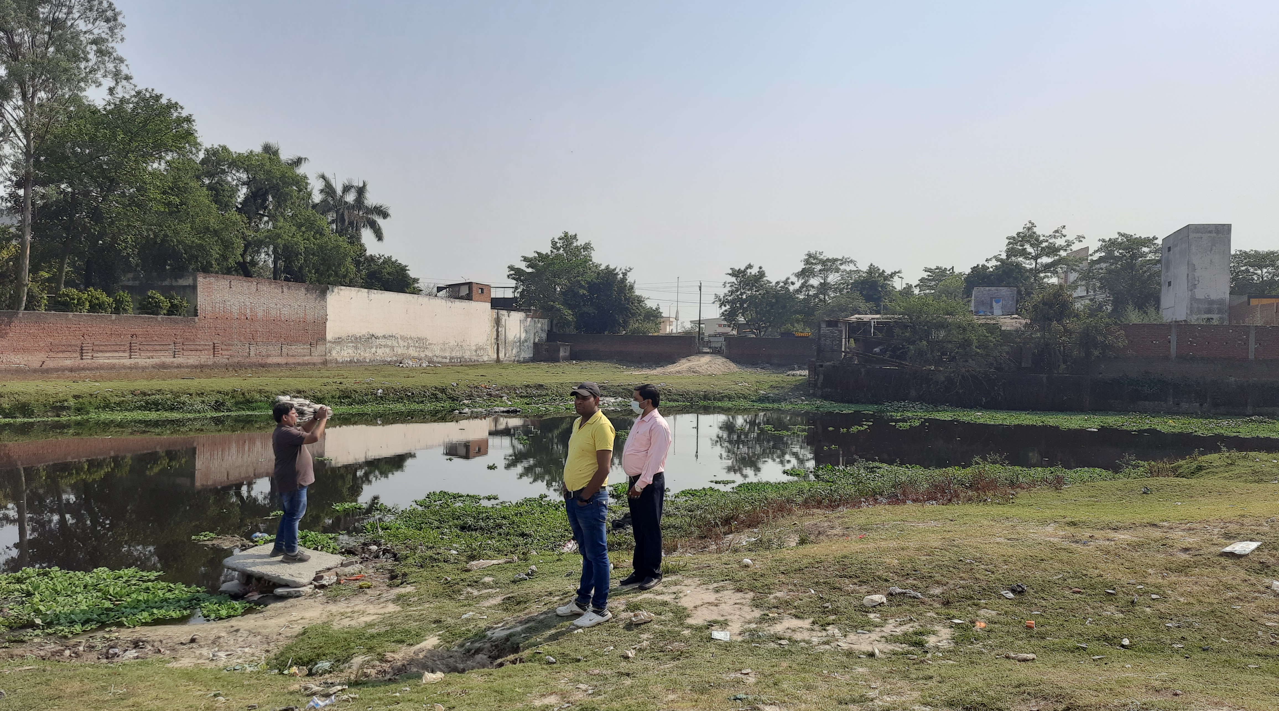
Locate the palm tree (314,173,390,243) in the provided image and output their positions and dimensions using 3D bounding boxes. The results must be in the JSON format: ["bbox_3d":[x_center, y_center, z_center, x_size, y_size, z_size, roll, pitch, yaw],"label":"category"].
[{"bbox_3d":[-25.915,-7.977,80.000,6.600,16.300,6.300,1,1,0],"label":"palm tree"}]

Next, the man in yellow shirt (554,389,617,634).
[{"bbox_3d":[-0.389,1.072,6.450,0.380,1.740,0.520,1,1,-37],"label":"man in yellow shirt"}]

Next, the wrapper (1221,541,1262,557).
[{"bbox_3d":[5.159,1.657,7.600,0.480,0.060,0.240,0,1,-45],"label":"wrapper"}]

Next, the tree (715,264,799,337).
[{"bbox_3d":[11.915,-4.310,90.000,8.500,10.000,8.000,1,1,0],"label":"tree"}]

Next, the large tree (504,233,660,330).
[{"bbox_3d":[-5.378,-5.669,86.000,14.000,12.600,11.500,1,1,0],"label":"large tree"}]

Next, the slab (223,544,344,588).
[{"bbox_3d":[-3.805,2.232,9.500,1.180,0.100,1.250,1,1,9],"label":"slab"}]

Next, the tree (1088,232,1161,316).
[{"bbox_3d":[40.099,-4.236,73.000,6.600,12.000,6.600,1,1,0],"label":"tree"}]

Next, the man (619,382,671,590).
[{"bbox_3d":[0.055,1.094,7.500,0.380,1.720,0.500,1,1,-29],"label":"man"}]

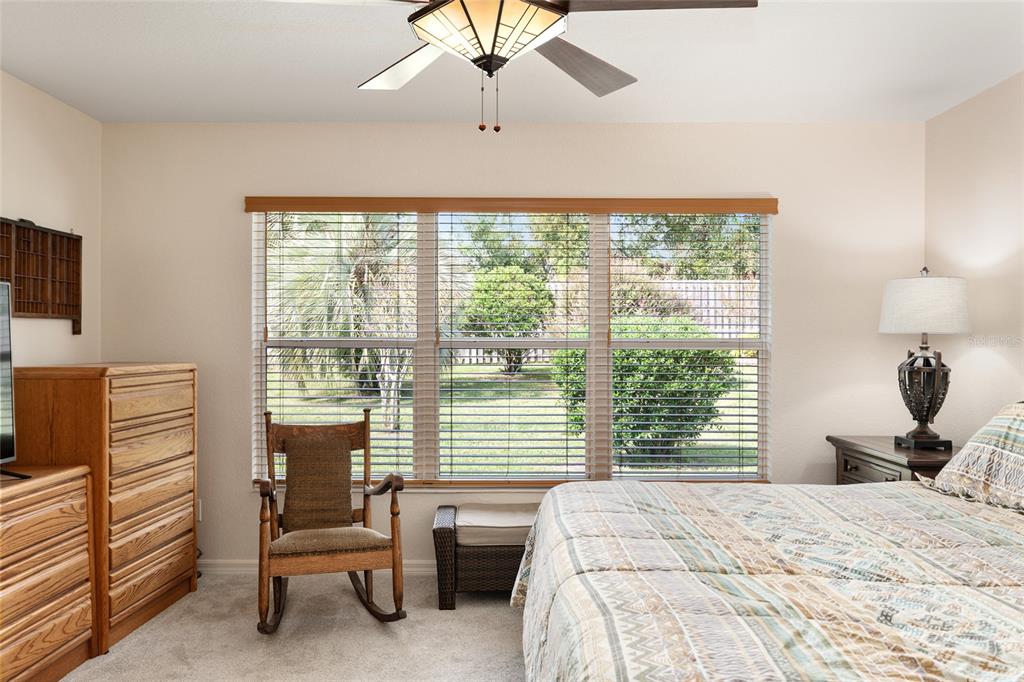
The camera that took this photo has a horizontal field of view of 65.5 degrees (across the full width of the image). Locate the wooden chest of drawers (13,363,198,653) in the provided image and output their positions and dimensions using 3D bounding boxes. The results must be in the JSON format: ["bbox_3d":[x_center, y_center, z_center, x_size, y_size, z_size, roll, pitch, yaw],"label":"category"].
[{"bbox_3d":[-1.845,0.688,3.630,0.460,1.155,0.800,0,0,3],"label":"wooden chest of drawers"}]

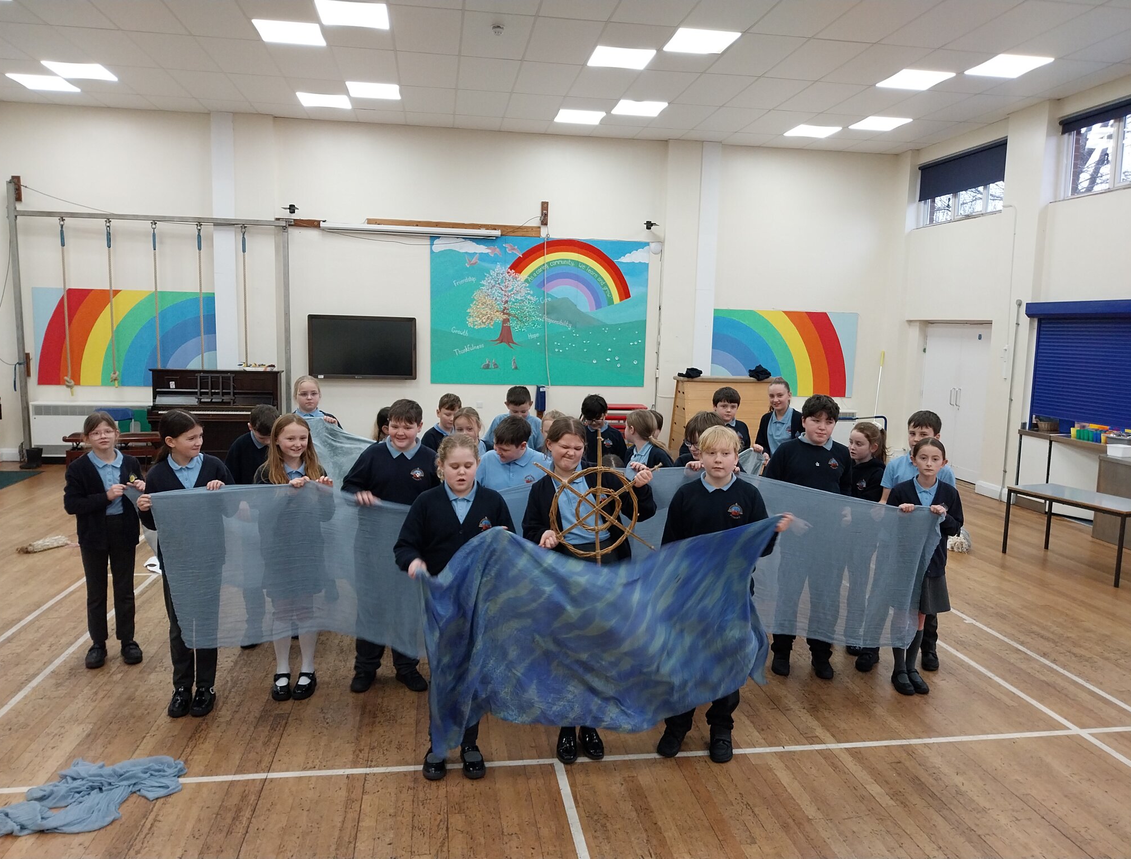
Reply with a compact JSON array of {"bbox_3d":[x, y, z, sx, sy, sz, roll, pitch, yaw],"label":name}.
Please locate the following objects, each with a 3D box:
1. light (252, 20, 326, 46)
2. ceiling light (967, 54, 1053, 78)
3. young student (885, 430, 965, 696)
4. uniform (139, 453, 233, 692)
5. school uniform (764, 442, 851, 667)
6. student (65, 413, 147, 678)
[{"bbox_3d":[-2.442,-3.537,7.658,0.585,0.040,0.585,0,7,-9],"label":"light"},{"bbox_3d":[4.170,-3.404,8.065,0.600,0.050,0.600,1,7,-9],"label":"ceiling light"},{"bbox_3d":[1.923,0.725,4.665,0.420,1.370,0.340,2,7,4],"label":"young student"},{"bbox_3d":[-1.802,0.705,4.154,0.440,1.190,0.320,-1,7,-21],"label":"uniform"},{"bbox_3d":[1.359,0.679,4.849,0.520,1.310,0.320,1,7,-2],"label":"school uniform"},{"bbox_3d":[-2.513,0.596,4.693,0.440,1.380,0.360,-3,8,-31],"label":"student"}]

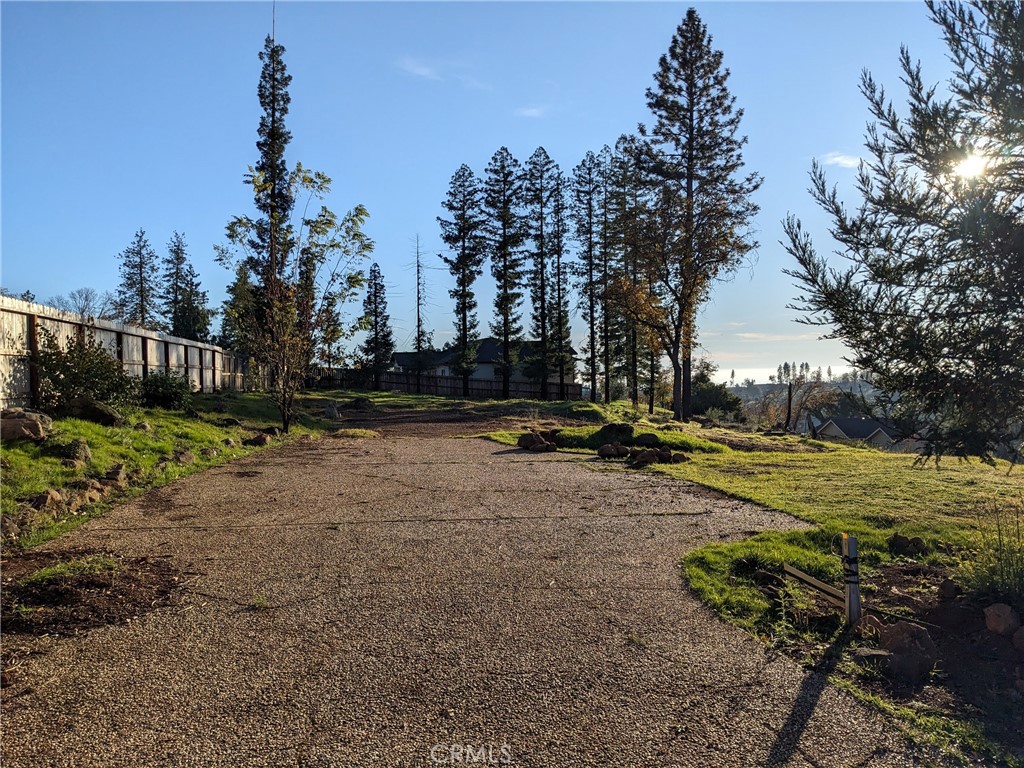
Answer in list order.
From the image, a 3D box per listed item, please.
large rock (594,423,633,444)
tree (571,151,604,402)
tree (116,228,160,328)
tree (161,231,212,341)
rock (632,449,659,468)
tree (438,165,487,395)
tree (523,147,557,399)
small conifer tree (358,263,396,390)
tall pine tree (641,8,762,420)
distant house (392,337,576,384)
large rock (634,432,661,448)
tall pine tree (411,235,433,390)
[{"bbox_3d":[2.669,1.283,20.500,0.950,0.590,0.800,0,0,0],"label":"large rock"},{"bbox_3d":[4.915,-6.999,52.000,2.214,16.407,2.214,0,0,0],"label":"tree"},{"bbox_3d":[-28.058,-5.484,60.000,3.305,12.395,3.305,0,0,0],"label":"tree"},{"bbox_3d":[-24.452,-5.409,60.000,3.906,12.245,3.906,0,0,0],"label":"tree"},{"bbox_3d":[2.745,1.500,16.300,0.531,0.327,0.420,0,0,0],"label":"rock"},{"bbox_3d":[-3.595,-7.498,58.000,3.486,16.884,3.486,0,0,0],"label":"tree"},{"bbox_3d":[1.928,-7.765,56.000,2.384,17.774,2.384,0,0,0],"label":"tree"},{"bbox_3d":[-10.518,-4.425,62.000,2.795,10.014,2.795,0,0,0],"label":"small conifer tree"},{"bbox_3d":[9.016,-8.064,38.000,5.804,19.602,5.804,0,0,0],"label":"tall pine tree"},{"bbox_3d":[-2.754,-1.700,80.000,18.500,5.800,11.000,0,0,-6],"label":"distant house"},{"bbox_3d":[3.274,1.365,19.300,0.628,0.387,0.500,0,0,0],"label":"large rock"},{"bbox_3d":[-6.799,-5.221,60.000,1.653,12.020,1.653,0,0,0],"label":"tall pine tree"}]

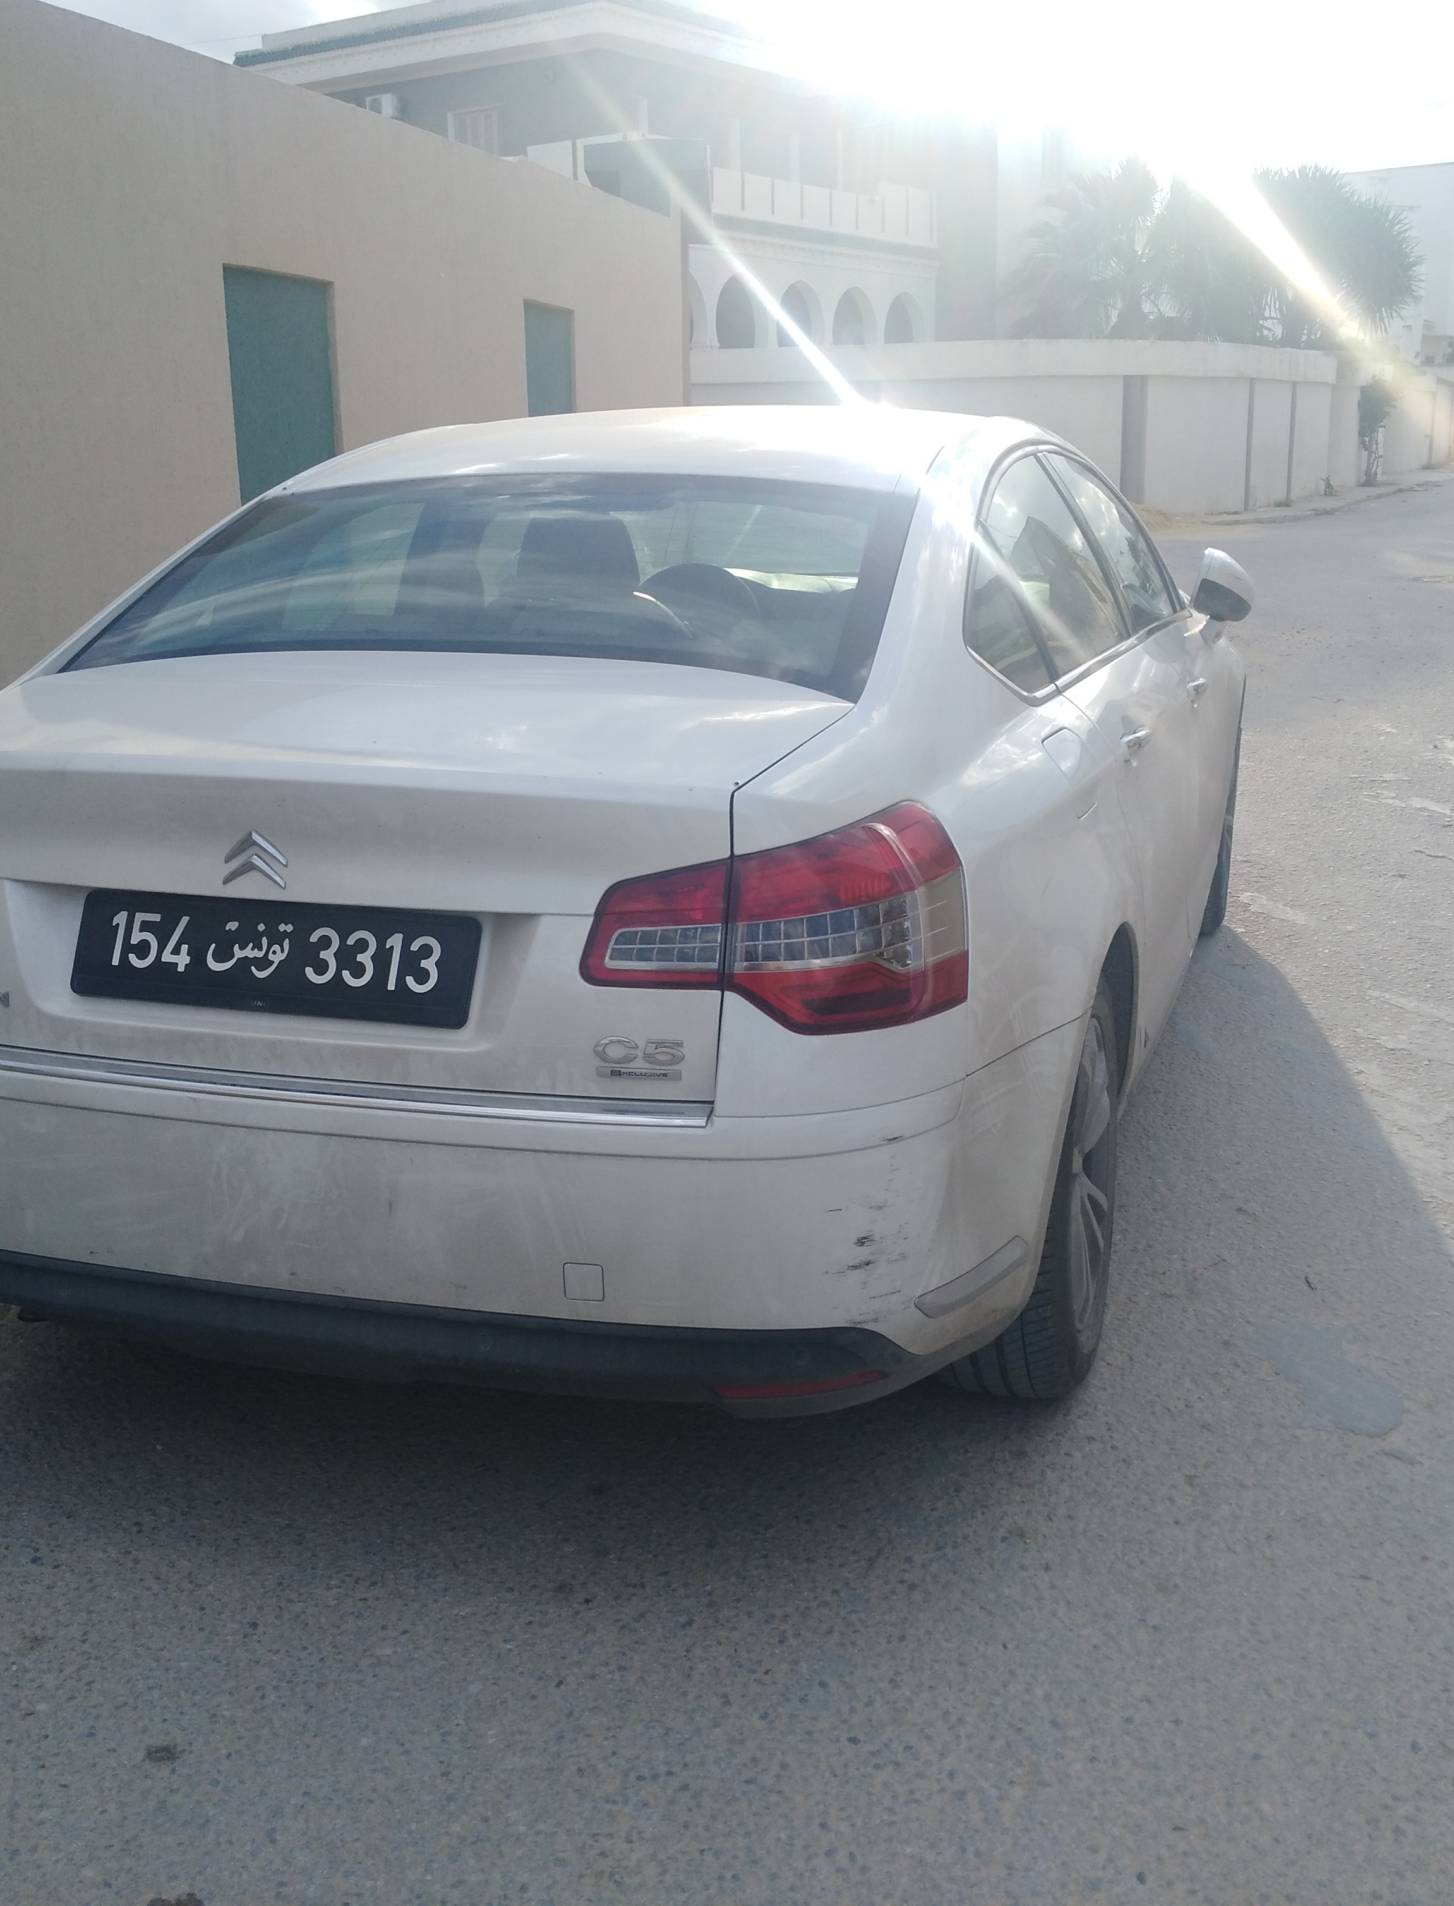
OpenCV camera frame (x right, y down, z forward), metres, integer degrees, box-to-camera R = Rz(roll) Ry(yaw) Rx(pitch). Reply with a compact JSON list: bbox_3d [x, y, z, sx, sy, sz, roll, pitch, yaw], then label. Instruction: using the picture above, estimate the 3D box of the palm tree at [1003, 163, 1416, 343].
[{"bbox_3d":[8.801,-11.354,34.819,7.100,5.750,4.800,3,15,13],"label":"palm tree"}]

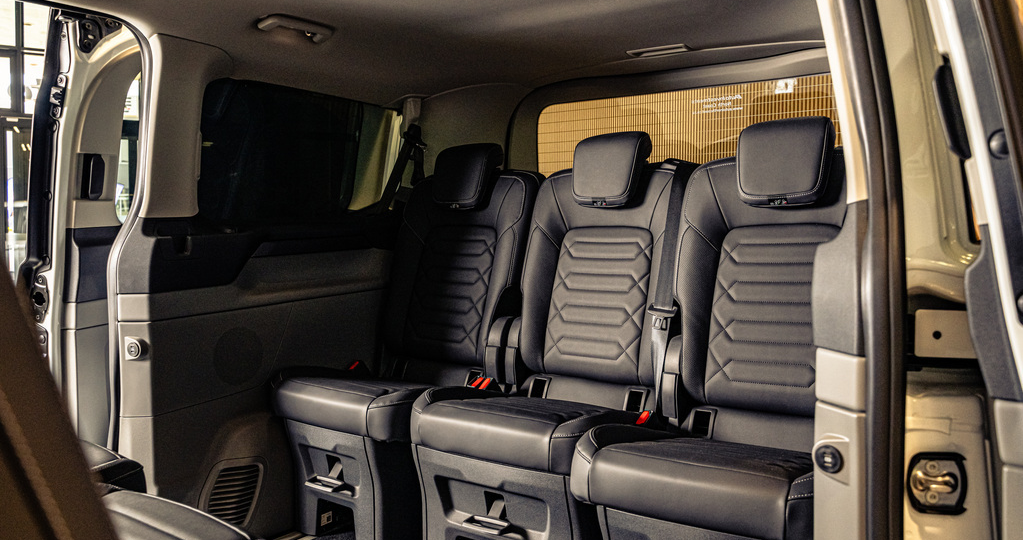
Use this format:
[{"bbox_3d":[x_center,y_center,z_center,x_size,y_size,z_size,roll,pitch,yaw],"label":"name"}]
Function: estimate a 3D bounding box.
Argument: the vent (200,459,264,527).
[{"bbox_3d":[-0.714,0.575,2.053,0.156,0.183,0.030,8,-2,-35],"label":"vent"}]

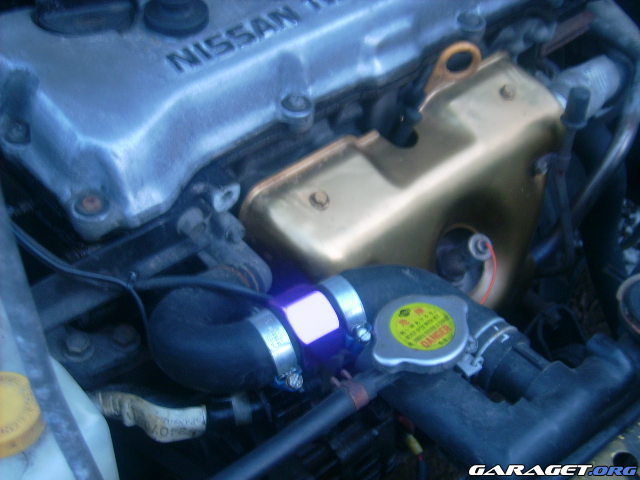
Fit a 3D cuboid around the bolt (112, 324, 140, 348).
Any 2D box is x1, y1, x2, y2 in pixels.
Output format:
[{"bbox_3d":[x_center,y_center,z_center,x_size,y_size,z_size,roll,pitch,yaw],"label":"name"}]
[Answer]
[{"bbox_3d":[-0.113,0.057,0.596,0.015,0.008,0.015,-29,52,-29],"label":"bolt"}]

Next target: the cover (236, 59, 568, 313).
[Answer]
[{"bbox_3d":[0.058,-0.003,0.683,0.227,0.143,0.086,-29,52,-29],"label":"cover"}]

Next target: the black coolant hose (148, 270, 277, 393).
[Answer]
[{"bbox_3d":[-0.059,0.051,0.571,0.071,0.051,0.083,-29,52,-29],"label":"black coolant hose"}]

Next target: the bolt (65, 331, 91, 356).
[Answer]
[{"bbox_3d":[-0.141,0.060,0.591,0.015,0.009,0.015,-29,52,-29],"label":"bolt"}]

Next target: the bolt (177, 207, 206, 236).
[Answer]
[{"bbox_3d":[-0.074,-0.011,0.586,0.017,0.017,0.012,-29,52,-29],"label":"bolt"}]

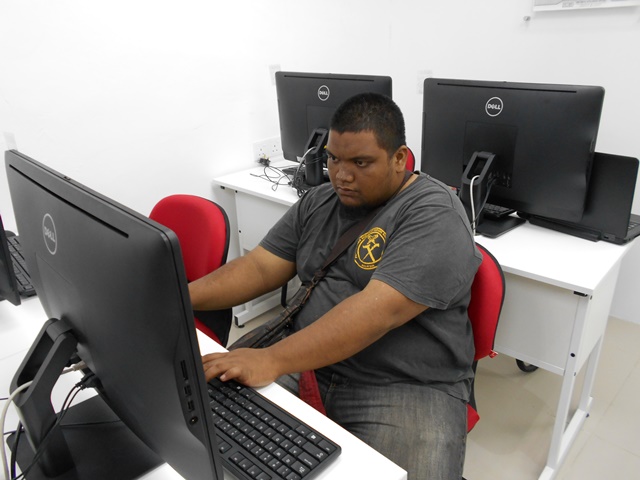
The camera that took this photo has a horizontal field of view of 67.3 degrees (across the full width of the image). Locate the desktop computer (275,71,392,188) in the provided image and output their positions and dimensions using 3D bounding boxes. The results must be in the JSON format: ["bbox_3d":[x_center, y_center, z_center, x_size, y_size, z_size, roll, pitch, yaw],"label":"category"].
[{"bbox_3d":[0.001,-0.417,1.900,0.570,0.430,0.200,17,31,38],"label":"desktop computer"}]

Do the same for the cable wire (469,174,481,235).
[{"bbox_3d":[0.465,-0.103,1.442,0.030,0.178,0.035,19,32,40],"label":"cable wire"}]

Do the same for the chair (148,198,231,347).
[{"bbox_3d":[-0.556,0.342,1.547,0.540,0.860,0.560,15,30,35],"label":"chair"}]

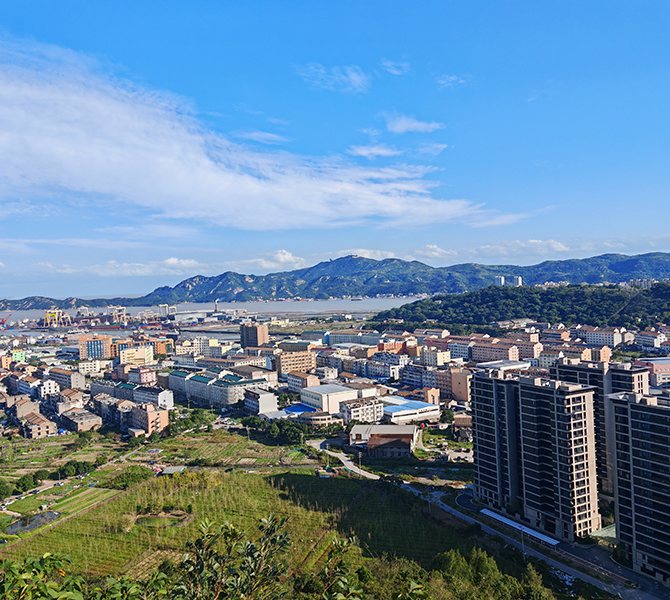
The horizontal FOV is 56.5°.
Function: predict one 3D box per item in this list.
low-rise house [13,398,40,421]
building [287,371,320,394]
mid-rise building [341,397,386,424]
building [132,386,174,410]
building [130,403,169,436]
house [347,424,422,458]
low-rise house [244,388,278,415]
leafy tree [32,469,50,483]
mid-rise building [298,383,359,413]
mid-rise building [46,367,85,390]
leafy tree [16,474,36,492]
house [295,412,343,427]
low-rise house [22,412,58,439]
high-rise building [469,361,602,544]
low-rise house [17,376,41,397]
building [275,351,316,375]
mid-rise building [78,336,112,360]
[{"bbox_3d":[-240.960,85.060,486.300,16.000,13.000,12.000,-3,2,-27],"label":"low-rise house"},{"bbox_3d":[-27.170,72.580,549.410,13.000,17.500,33.000,-4,2,-33],"label":"building"},{"bbox_3d":[17.810,76.580,434.840,23.500,11.300,24.000,-3,2,-24],"label":"mid-rise building"},{"bbox_3d":[-147.490,79.810,507.420,39.000,16.000,13.000,-1,2,44],"label":"building"},{"bbox_3d":[-125.520,79.790,424.280,13.190,17.850,33.830,-4,2,-35],"label":"building"},{"bbox_3d":[27.900,79.060,355.110,38.000,9.500,36.000,-2,1,3],"label":"house"},{"bbox_3d":[-57.070,76.580,478.220,13.350,14.690,31.860,-4,2,-29],"label":"low-rise house"},{"bbox_3d":[-148.910,89.450,316.510,8.400,6.600,8.400,-3,1,0],"label":"leafy tree"},{"bbox_3d":[-4.490,74.550,469.770,28.040,14.290,36.910,-4,2,-29],"label":"mid-rise building"},{"bbox_3d":[-274.540,80.410,638.590,12.910,18.190,61.050,-4,2,-44],"label":"mid-rise building"},{"bbox_3d":[-151.290,89.160,304.560,8.800,8.000,8.800,-3,1,0],"label":"leafy tree"},{"bbox_3d":[-12.540,80.280,423.670,30.000,7.200,16.000,-3,1,-10],"label":"house"},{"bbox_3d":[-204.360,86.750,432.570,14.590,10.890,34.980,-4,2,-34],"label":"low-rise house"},{"bbox_3d":[76.490,56.920,244.240,15.000,55.000,50.500,-3,2,-29],"label":"high-rise building"},{"bbox_3d":[-296.880,84.420,606.520,9.510,14.150,46.660,-4,2,-40],"label":"low-rise house"},{"bbox_3d":[-40.700,66.190,658.870,37.730,23.440,17.030,-3,2,-21],"label":"building"},{"bbox_3d":[-334.230,67.960,876.340,39.970,34.880,18.030,-3,2,-10],"label":"mid-rise building"}]

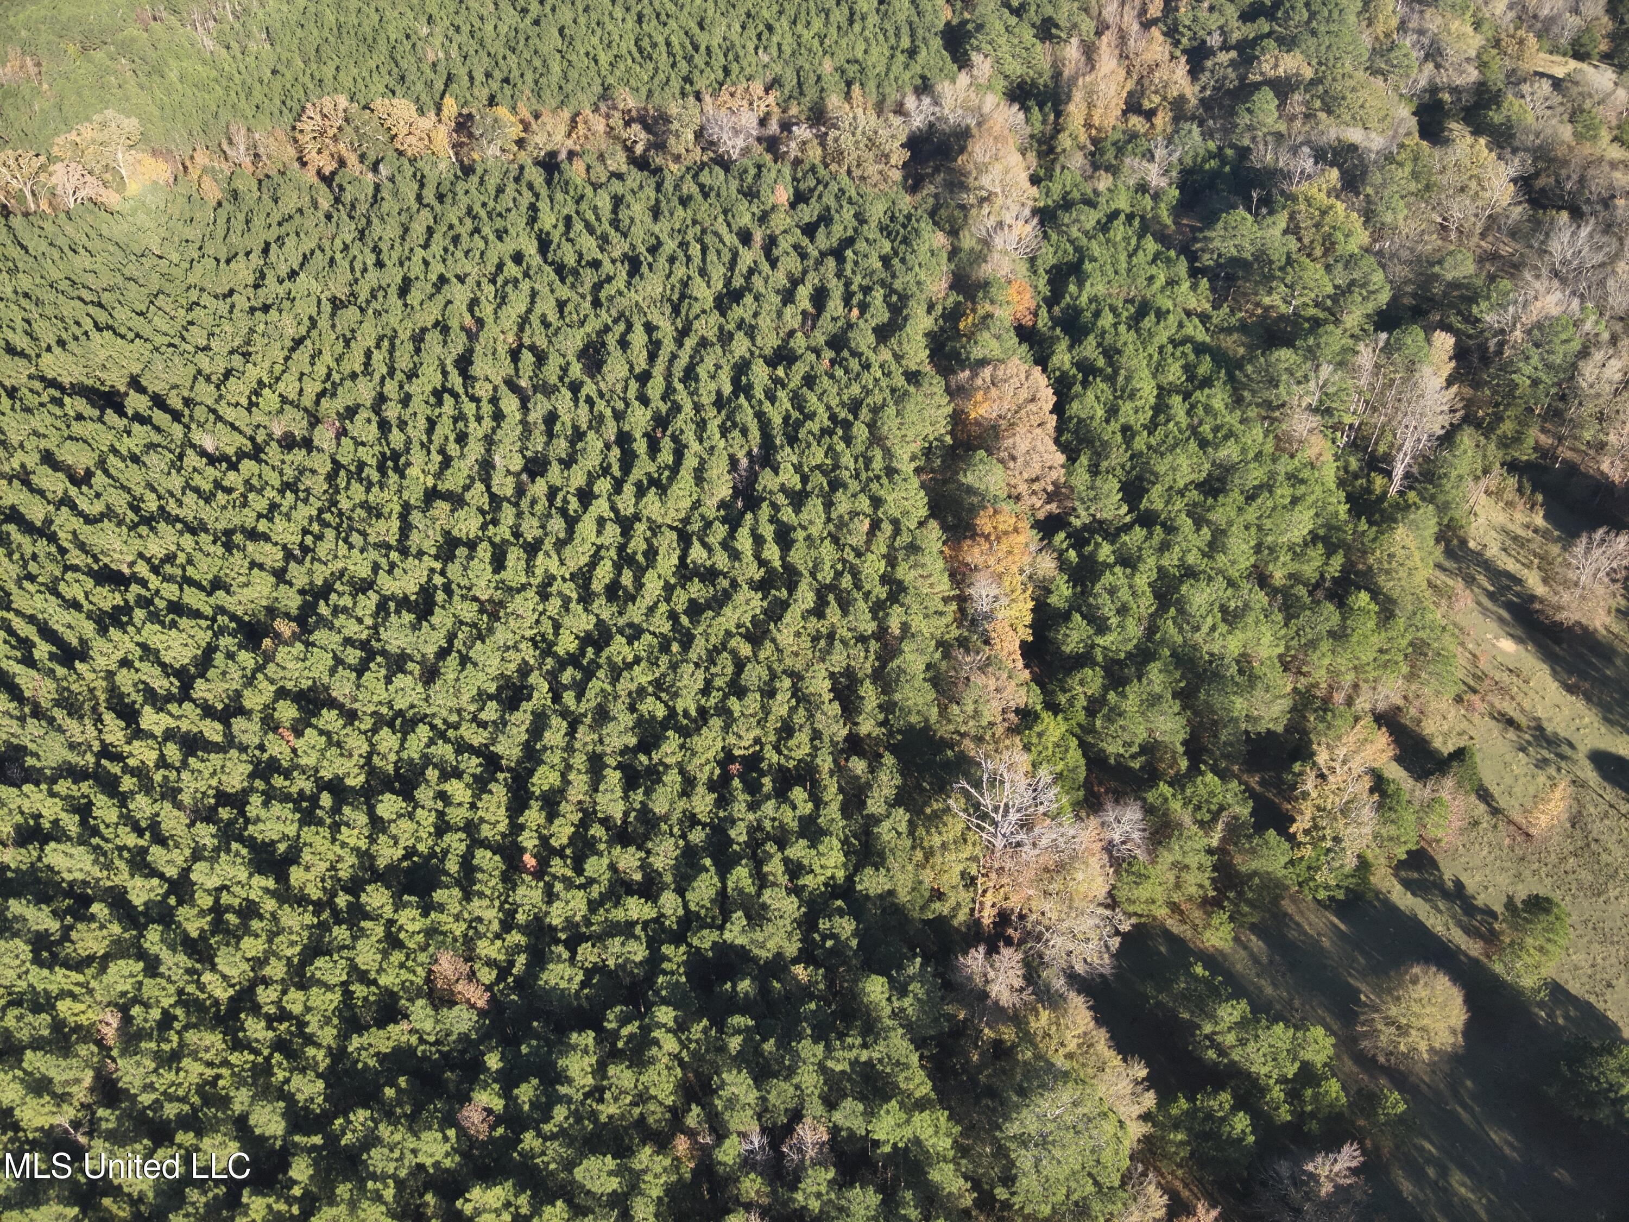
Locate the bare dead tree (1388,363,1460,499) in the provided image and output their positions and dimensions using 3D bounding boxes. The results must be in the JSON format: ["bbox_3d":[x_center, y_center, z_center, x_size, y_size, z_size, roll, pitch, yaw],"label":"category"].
[{"bbox_3d":[80.340,-23.650,151.020,7.000,20.000,7.000,20,41,24],"label":"bare dead tree"}]

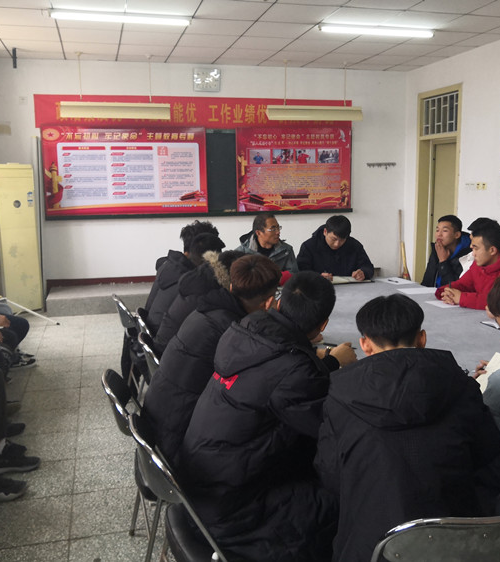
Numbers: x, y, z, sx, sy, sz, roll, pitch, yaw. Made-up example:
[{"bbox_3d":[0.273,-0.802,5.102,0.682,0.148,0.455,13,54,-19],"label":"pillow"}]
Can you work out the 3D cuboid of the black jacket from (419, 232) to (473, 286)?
[{"bbox_3d":[1.529,-0.040,4.602,0.480,0.660,0.520,-8,12,-36],"label":"black jacket"}]

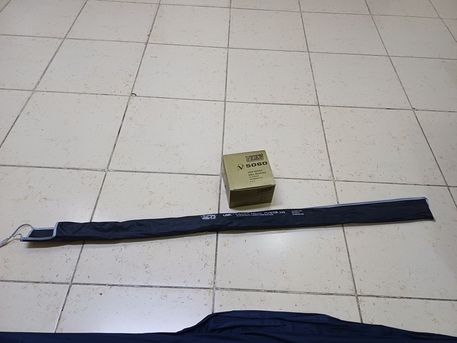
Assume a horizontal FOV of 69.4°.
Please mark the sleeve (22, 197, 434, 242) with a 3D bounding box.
[{"bbox_3d":[0.030,0.153,1.038,1.268,0.030,0.083,-3,53,-5],"label":"sleeve"}]

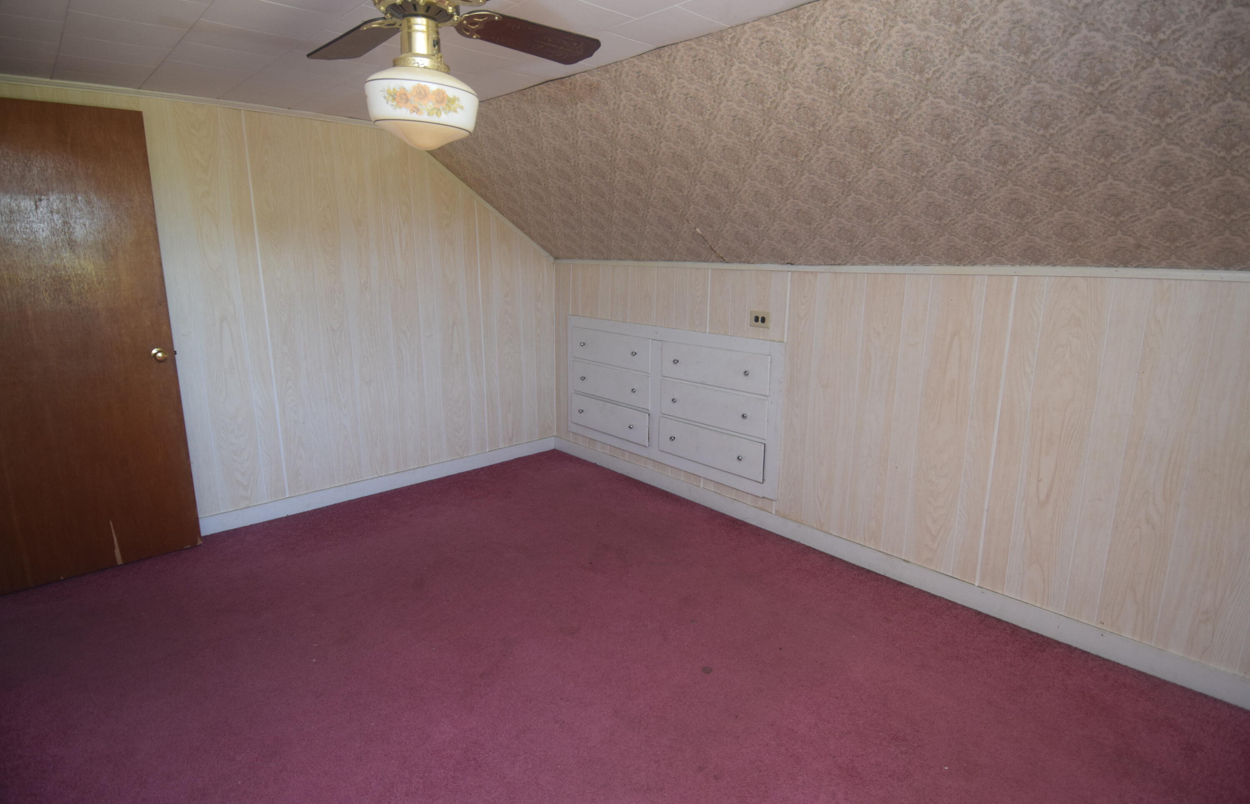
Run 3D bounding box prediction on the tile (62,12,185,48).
[{"bbox_3d":[-1.644,-1.222,2.051,0.305,0.018,0.305,-11,18,-43],"label":"tile"}]

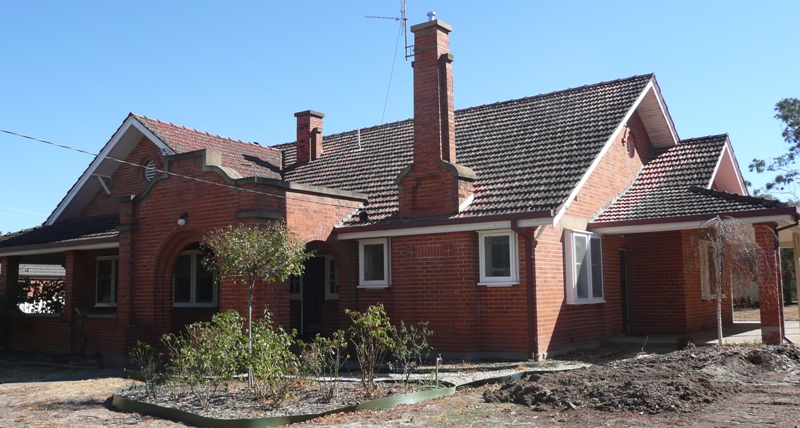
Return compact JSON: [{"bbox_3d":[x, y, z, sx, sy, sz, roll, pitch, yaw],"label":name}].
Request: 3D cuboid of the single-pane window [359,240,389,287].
[{"bbox_3d":[-0.563,1.121,16.799,0.860,1.100,0.166,-5,-7,36],"label":"single-pane window"}]

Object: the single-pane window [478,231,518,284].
[{"bbox_3d":[1.976,0.875,14.962,0.805,1.082,0.166,-5,-7,36],"label":"single-pane window"}]

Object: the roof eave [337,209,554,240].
[{"bbox_3d":[0.825,0.296,15.294,5.279,0.285,0.489,-5,-7,36],"label":"roof eave"}]

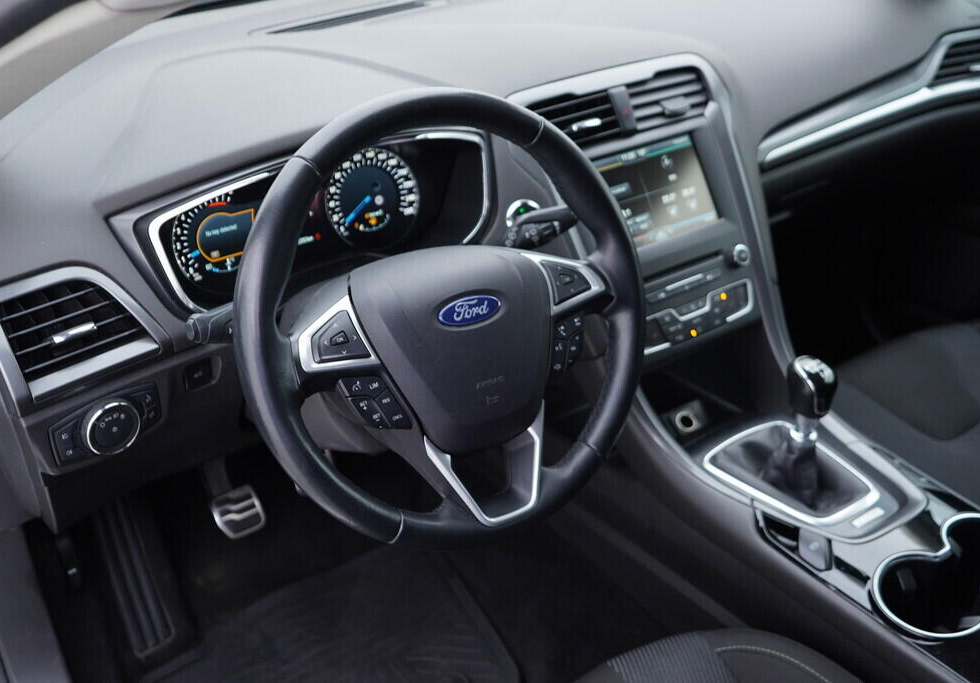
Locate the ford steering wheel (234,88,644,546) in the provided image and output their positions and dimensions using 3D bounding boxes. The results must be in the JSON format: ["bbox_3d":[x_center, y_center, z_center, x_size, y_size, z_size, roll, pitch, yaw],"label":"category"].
[{"bbox_3d":[-0.037,-0.019,0.871,0.378,0.375,0.100,-18,10,-28],"label":"ford steering wheel"}]

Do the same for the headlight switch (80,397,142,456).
[{"bbox_3d":[-0.326,0.074,0.880,0.051,0.051,0.026,-22,30,-34],"label":"headlight switch"}]

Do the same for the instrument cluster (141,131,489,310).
[{"bbox_3d":[-0.165,-0.129,1.035,0.370,0.145,0.075,-18,16,-28],"label":"instrument cluster"}]

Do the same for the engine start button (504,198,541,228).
[{"bbox_3d":[0.038,-0.134,1.110,0.042,0.042,0.012,-12,14,-21],"label":"engine start button"}]

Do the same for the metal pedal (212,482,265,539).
[{"bbox_3d":[-0.332,0.224,1.350,0.060,0.057,0.022,-18,-8,-28],"label":"metal pedal"}]

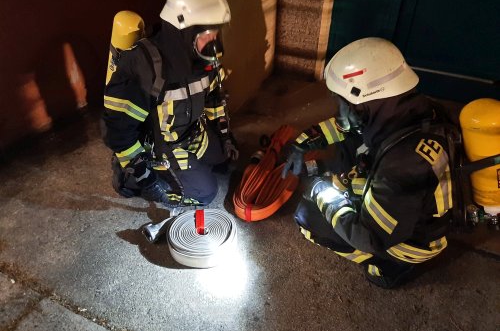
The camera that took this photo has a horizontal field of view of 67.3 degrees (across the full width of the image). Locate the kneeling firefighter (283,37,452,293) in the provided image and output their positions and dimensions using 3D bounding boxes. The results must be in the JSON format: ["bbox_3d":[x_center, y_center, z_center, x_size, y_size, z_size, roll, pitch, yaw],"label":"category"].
[{"bbox_3d":[0.445,-0.005,1.602,0.790,1.070,0.580,20,40,26],"label":"kneeling firefighter"}]

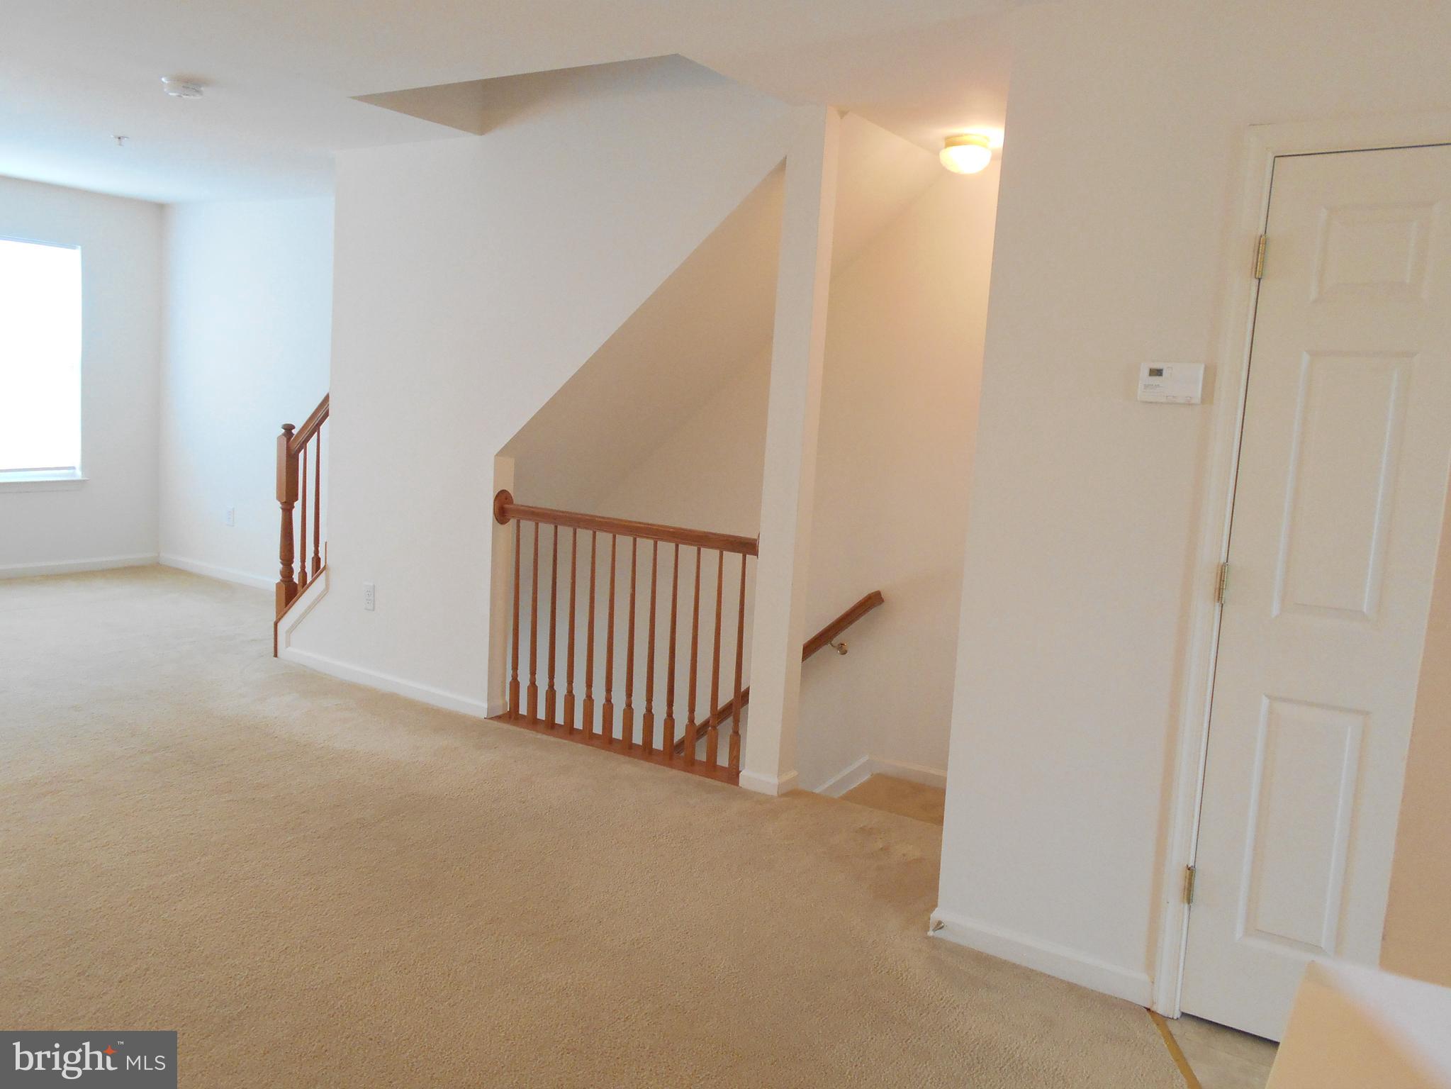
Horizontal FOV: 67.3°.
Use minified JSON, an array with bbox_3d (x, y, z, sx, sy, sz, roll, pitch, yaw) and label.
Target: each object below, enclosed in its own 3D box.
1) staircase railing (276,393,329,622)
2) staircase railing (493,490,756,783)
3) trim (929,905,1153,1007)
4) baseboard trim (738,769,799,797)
[{"bbox_3d":[-2.010,-0.164,5.279,0.430,1.150,0.110,8,9,31],"label":"staircase railing"},{"bbox_3d":[-0.419,0.334,4.351,1.280,0.970,0.130,8,9,31],"label":"staircase railing"},{"bbox_3d":[0.816,1.082,2.861,0.580,0.082,0.020,8,9,31],"label":"trim"},{"bbox_3d":[0.162,0.869,4.056,0.170,0.072,0.155,8,9,31],"label":"baseboard trim"}]

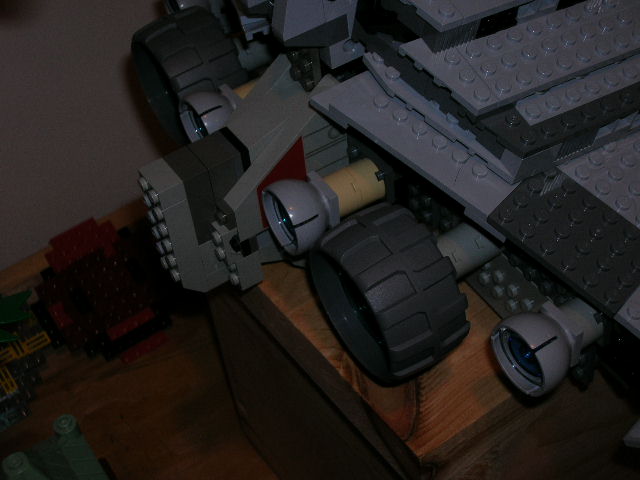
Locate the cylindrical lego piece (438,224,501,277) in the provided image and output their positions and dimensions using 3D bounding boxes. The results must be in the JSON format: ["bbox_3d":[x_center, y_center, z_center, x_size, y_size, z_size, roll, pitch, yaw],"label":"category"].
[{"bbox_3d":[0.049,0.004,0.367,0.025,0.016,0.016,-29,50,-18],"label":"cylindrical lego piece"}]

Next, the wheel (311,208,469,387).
[{"bbox_3d":[0.022,0.018,0.357,0.030,0.054,0.054,-29,50,-18],"label":"wheel"}]

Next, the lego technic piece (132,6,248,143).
[{"bbox_3d":[-0.052,-0.064,0.439,0.030,0.054,0.054,-29,50,-18],"label":"lego technic piece"}]

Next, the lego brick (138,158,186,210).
[{"bbox_3d":[-0.055,-0.019,0.371,0.011,0.008,0.016,-29,50,-18],"label":"lego brick"}]

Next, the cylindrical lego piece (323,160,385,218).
[{"bbox_3d":[0.012,-0.018,0.378,0.019,0.016,0.016,-29,50,-18],"label":"cylindrical lego piece"}]

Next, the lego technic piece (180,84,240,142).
[{"bbox_3d":[-0.039,-0.046,0.411,0.021,0.027,0.027,-29,50,-18],"label":"lego technic piece"}]

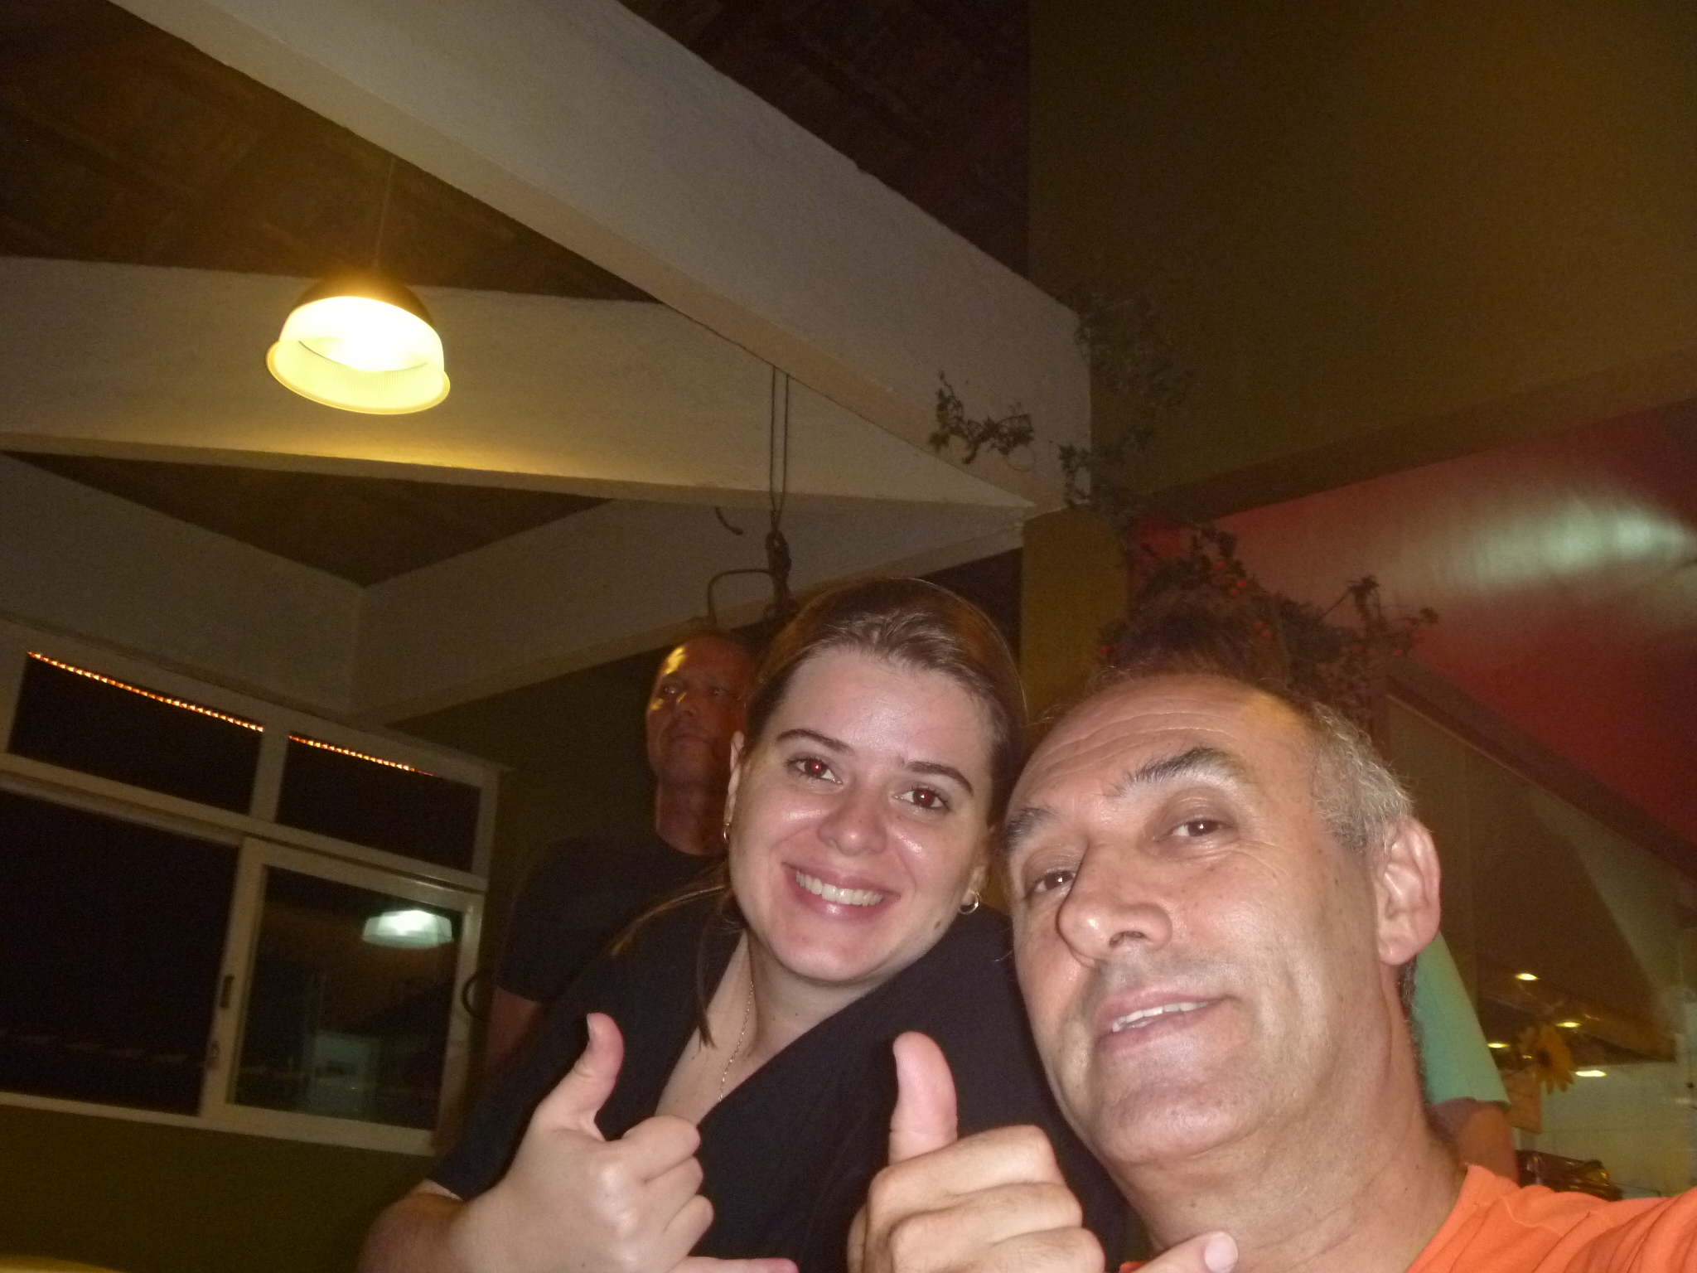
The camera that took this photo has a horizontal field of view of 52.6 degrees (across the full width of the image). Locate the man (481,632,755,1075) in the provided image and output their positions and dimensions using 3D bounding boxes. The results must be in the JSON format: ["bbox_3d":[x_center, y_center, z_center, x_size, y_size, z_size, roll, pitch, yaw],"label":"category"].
[{"bbox_3d":[-0.229,0.820,1.840,0.560,1.760,0.340,1,-21,6],"label":"man"}]

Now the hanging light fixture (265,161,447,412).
[{"bbox_3d":[-0.803,-0.636,2.925,0.308,0.426,0.308,3,-21,0],"label":"hanging light fixture"}]

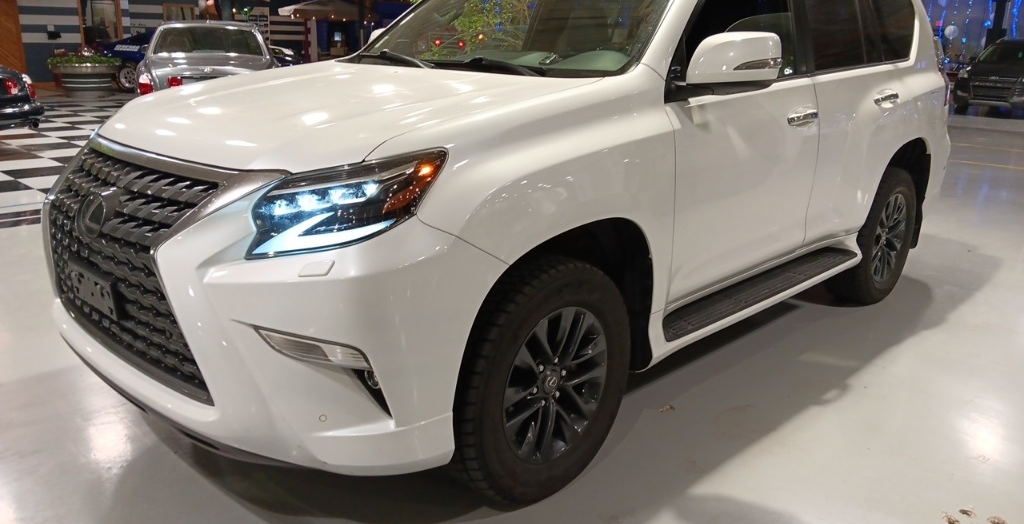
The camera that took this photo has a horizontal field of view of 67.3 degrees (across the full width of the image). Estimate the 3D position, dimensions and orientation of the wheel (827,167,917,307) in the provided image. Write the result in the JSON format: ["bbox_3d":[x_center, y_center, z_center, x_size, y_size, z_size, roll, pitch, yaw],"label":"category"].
[{"bbox_3d":[2.015,-0.146,4.331,0.275,0.795,0.795,15,21,42],"label":"wheel"}]

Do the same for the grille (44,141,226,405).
[{"bbox_3d":[-1.117,-0.006,2.223,1.040,0.600,0.210,15,21,42],"label":"grille"}]

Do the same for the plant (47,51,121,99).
[{"bbox_3d":[-9.137,-3.998,16.400,1.380,0.950,1.380,1,15,0],"label":"plant"}]

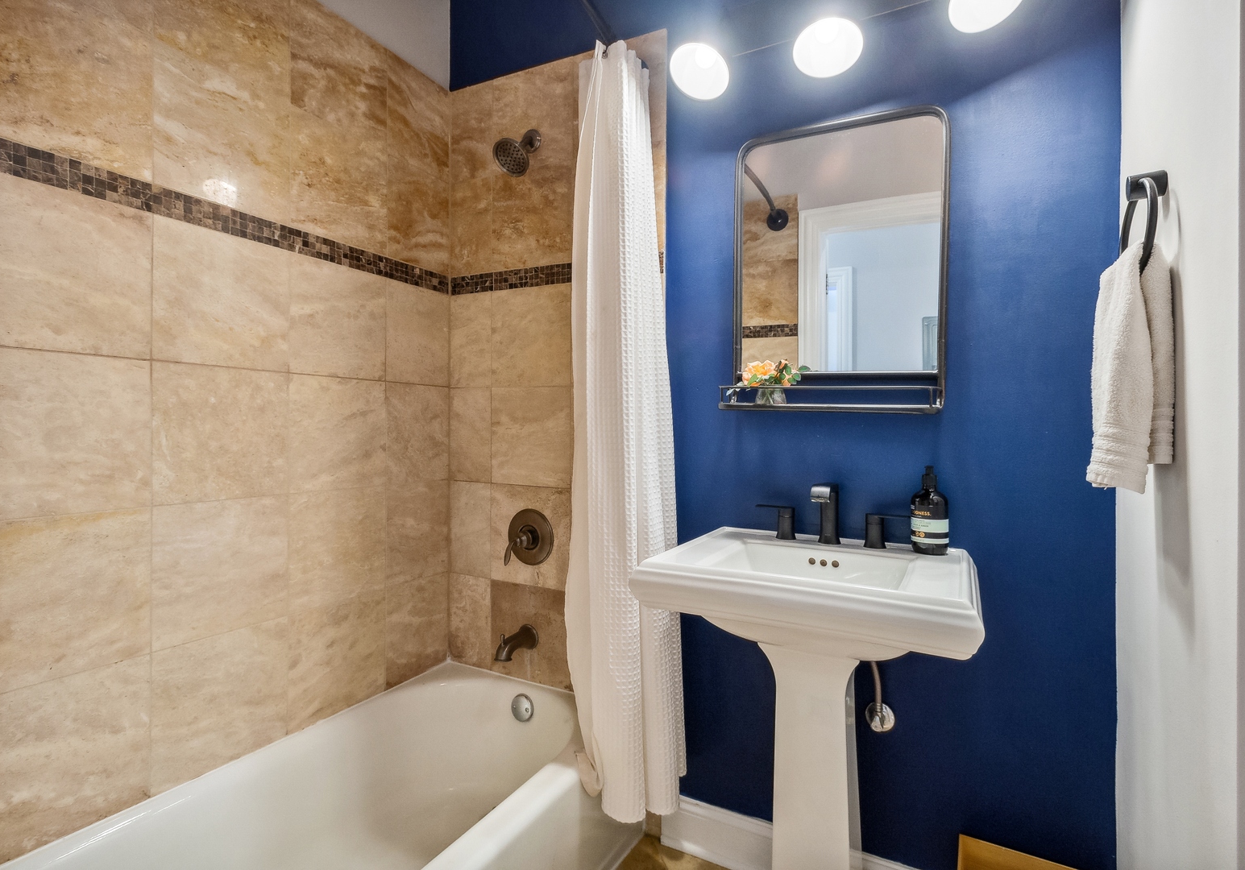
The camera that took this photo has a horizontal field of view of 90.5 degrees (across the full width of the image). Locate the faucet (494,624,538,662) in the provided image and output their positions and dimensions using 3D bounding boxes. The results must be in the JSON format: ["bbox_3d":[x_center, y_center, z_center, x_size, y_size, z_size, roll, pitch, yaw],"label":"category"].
[{"bbox_3d":[-0.322,0.625,1.848,0.074,0.084,0.152,1,1,28],"label":"faucet"}]

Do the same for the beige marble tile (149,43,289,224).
[{"bbox_3d":[-0.920,-0.682,1.437,0.011,0.305,0.302,1,0,28],"label":"beige marble tile"}]

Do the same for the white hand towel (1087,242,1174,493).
[{"bbox_3d":[0.817,-0.109,1.005,0.090,0.400,0.160,1,1,28],"label":"white hand towel"}]

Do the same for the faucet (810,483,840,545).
[{"bbox_3d":[0.457,0.176,1.375,0.050,0.140,0.155,1,0,28],"label":"faucet"}]

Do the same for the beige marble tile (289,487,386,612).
[{"bbox_3d":[-0.779,0.303,1.696,0.014,0.303,0.302,1,0,28],"label":"beige marble tile"}]

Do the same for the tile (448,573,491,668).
[{"bbox_3d":[-0.506,0.612,2.036,0.177,0.303,0.010,1,1,28],"label":"tile"}]

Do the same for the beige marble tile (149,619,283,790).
[{"bbox_3d":[-0.922,0.606,1.427,0.014,0.298,0.300,1,0,28],"label":"beige marble tile"}]

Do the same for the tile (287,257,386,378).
[{"bbox_3d":[-0.776,-0.310,1.696,0.010,0.304,0.302,1,1,28],"label":"tile"}]

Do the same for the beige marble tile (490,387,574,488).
[{"bbox_3d":[-0.284,0.001,1.918,0.302,0.305,0.010,1,1,28],"label":"beige marble tile"}]

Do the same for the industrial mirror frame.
[{"bbox_3d":[0.493,-0.409,1.464,0.495,0.700,0.115,1,0,27],"label":"industrial mirror frame"}]

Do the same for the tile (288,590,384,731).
[{"bbox_3d":[-0.781,0.606,1.697,0.014,0.298,0.302,1,0,28],"label":"tile"}]

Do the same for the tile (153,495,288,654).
[{"bbox_3d":[-0.920,0.302,1.426,0.014,0.303,0.300,1,0,28],"label":"tile"}]

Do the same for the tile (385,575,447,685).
[{"bbox_3d":[-0.654,0.612,1.961,0.011,0.297,0.259,1,0,28],"label":"tile"}]

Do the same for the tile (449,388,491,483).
[{"bbox_3d":[-0.499,-0.002,2.035,0.175,0.306,0.011,1,0,27],"label":"tile"}]

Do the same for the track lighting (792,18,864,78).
[{"bbox_3d":[0.453,-0.880,1.358,0.134,0.105,0.130,1,1,28],"label":"track lighting"}]

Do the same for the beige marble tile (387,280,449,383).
[{"bbox_3d":[-0.642,-0.308,1.945,0.014,0.303,0.260,1,0,28],"label":"beige marble tile"}]

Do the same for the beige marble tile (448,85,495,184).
[{"bbox_3d":[-0.490,-0.988,2.031,0.175,0.305,0.011,1,0,27],"label":"beige marble tile"}]

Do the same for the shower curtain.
[{"bbox_3d":[0.013,-0.016,1.626,0.240,2.000,0.210,1,1,28],"label":"shower curtain"}]

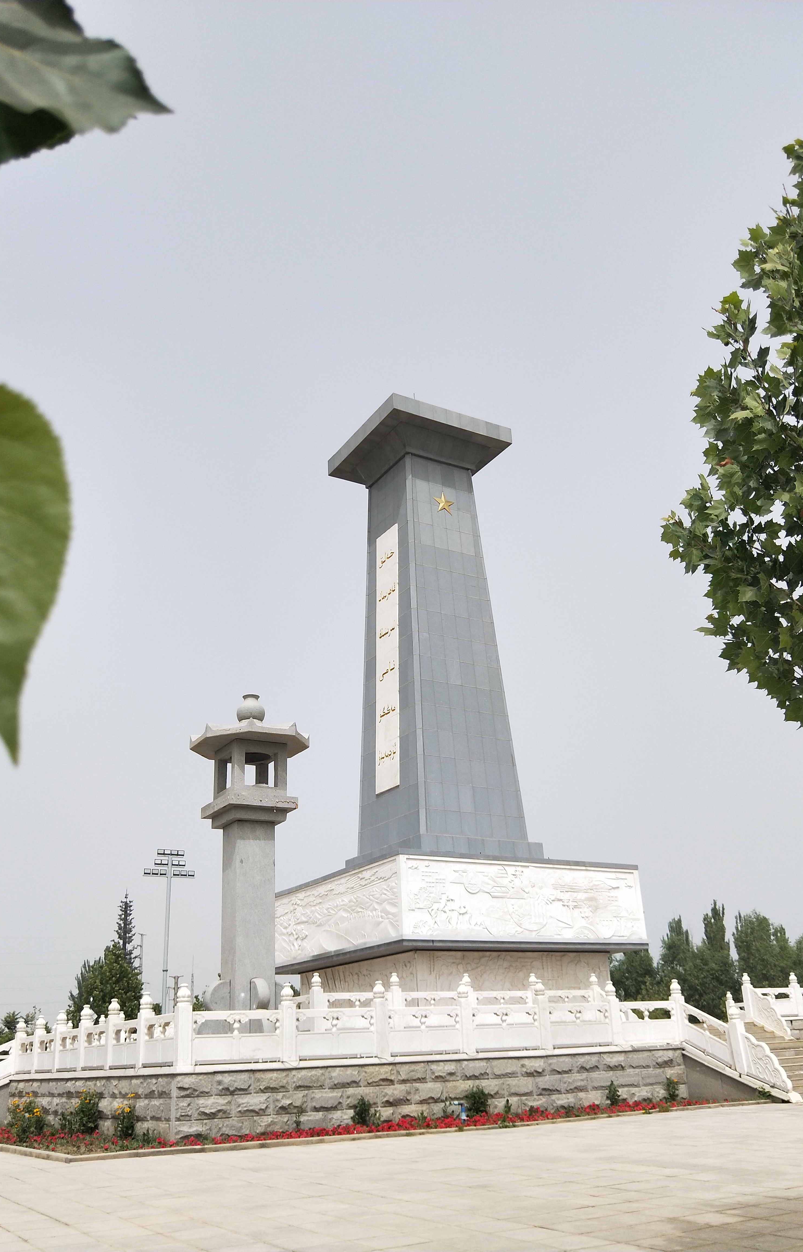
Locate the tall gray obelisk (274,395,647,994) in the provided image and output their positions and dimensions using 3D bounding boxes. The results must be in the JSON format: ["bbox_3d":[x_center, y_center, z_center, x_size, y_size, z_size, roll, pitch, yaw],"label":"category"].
[{"bbox_3d":[1.531,3.471,43.034,11.584,28.851,11.584,11,-28,-29],"label":"tall gray obelisk"}]

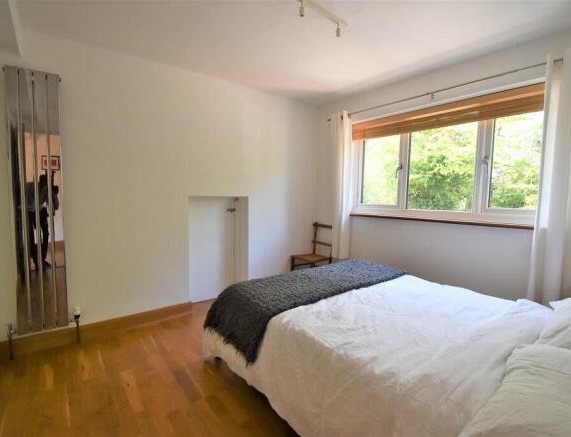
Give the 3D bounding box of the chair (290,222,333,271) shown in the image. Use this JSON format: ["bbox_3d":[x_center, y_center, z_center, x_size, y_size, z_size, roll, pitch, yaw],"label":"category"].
[{"bbox_3d":[0.358,0.498,3.400,0.440,0.850,0.400,-2,6,-39],"label":"chair"}]

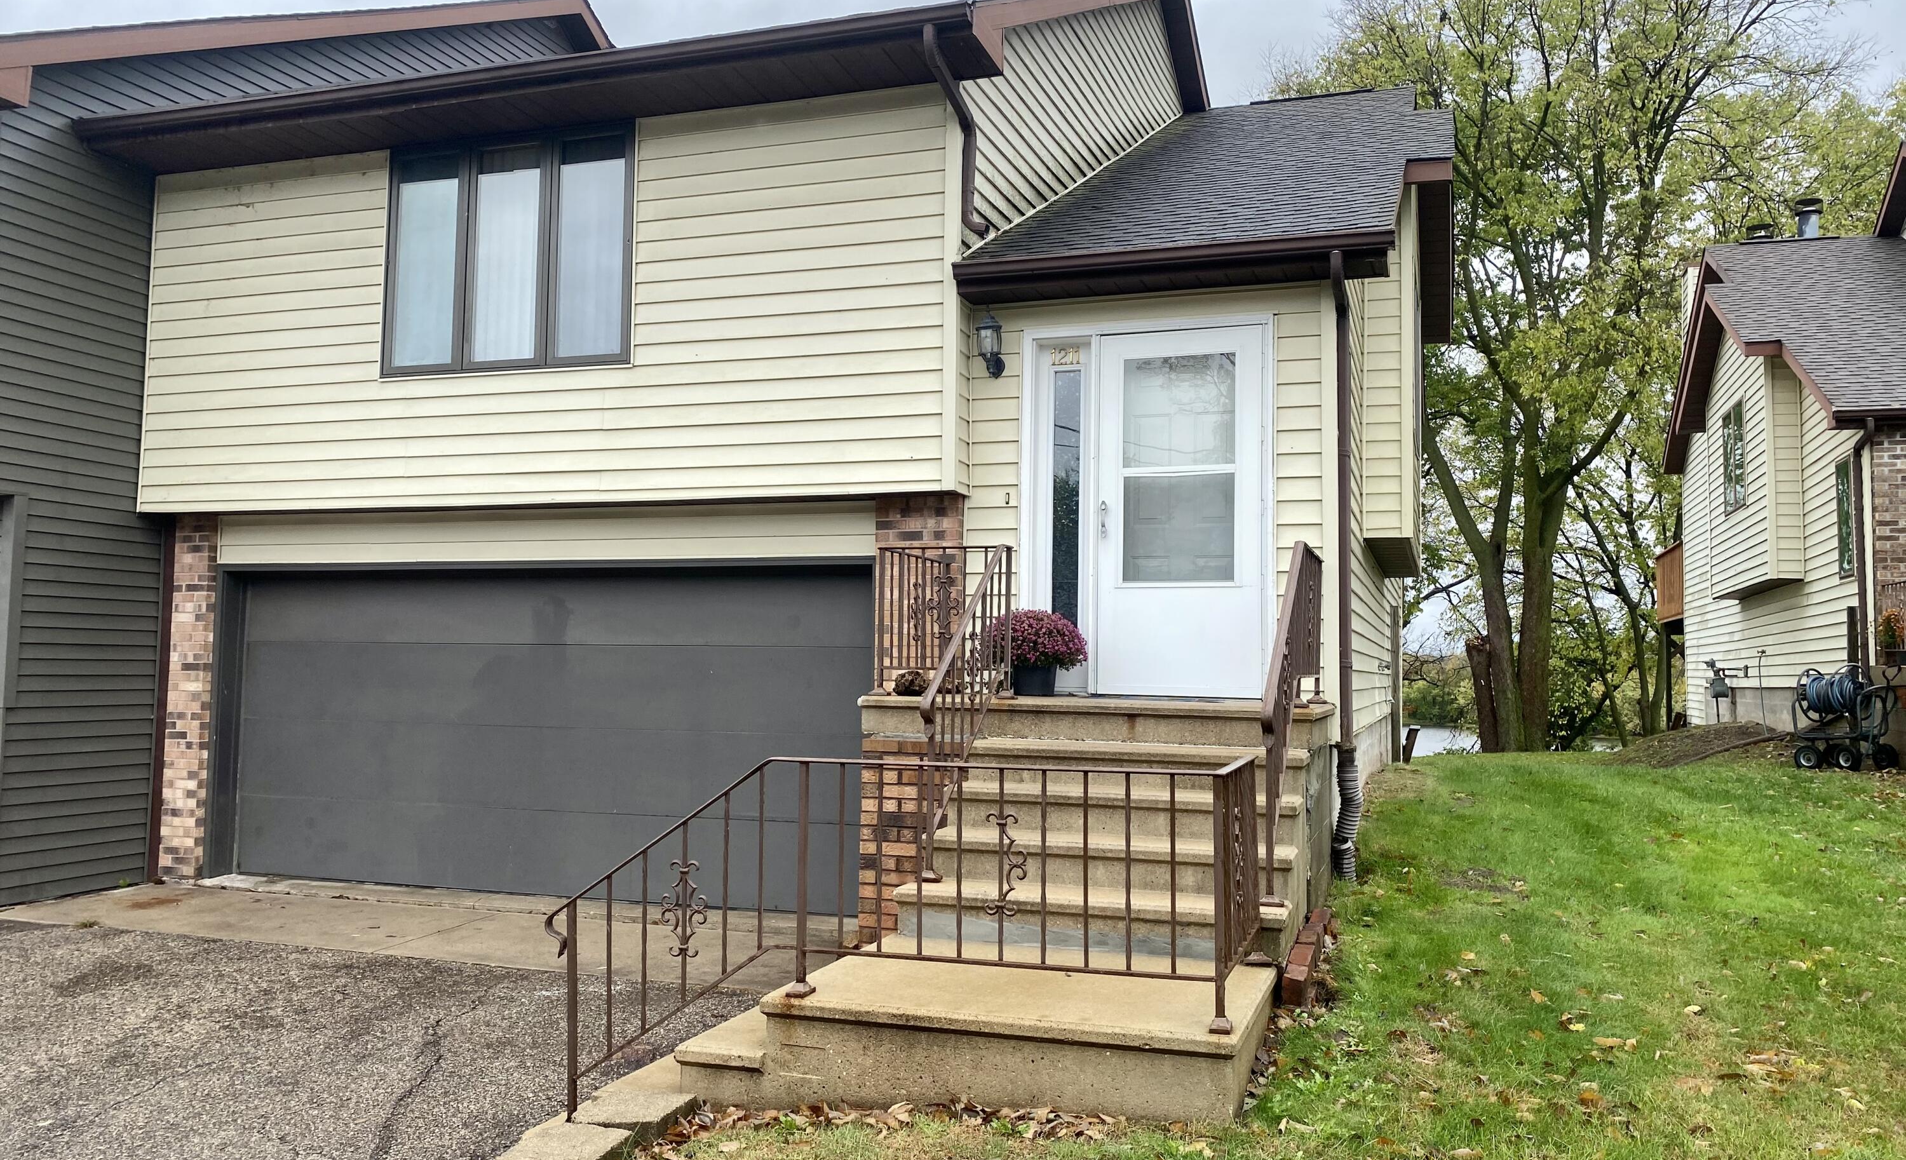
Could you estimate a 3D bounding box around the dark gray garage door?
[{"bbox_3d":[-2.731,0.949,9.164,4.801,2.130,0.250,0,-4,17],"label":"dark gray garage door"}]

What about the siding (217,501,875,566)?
[{"bbox_3d":[-2.747,-0.295,9.138,4.801,0.350,0.060,0,-4,17],"label":"siding"}]

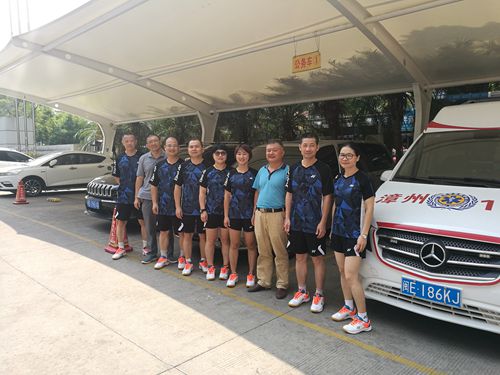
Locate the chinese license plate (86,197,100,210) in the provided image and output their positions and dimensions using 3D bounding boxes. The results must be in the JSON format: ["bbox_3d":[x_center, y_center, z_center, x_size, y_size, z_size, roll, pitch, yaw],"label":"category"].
[{"bbox_3d":[-2.571,0.263,6.400,0.440,0.140,0.020,5,7,43],"label":"chinese license plate"}]

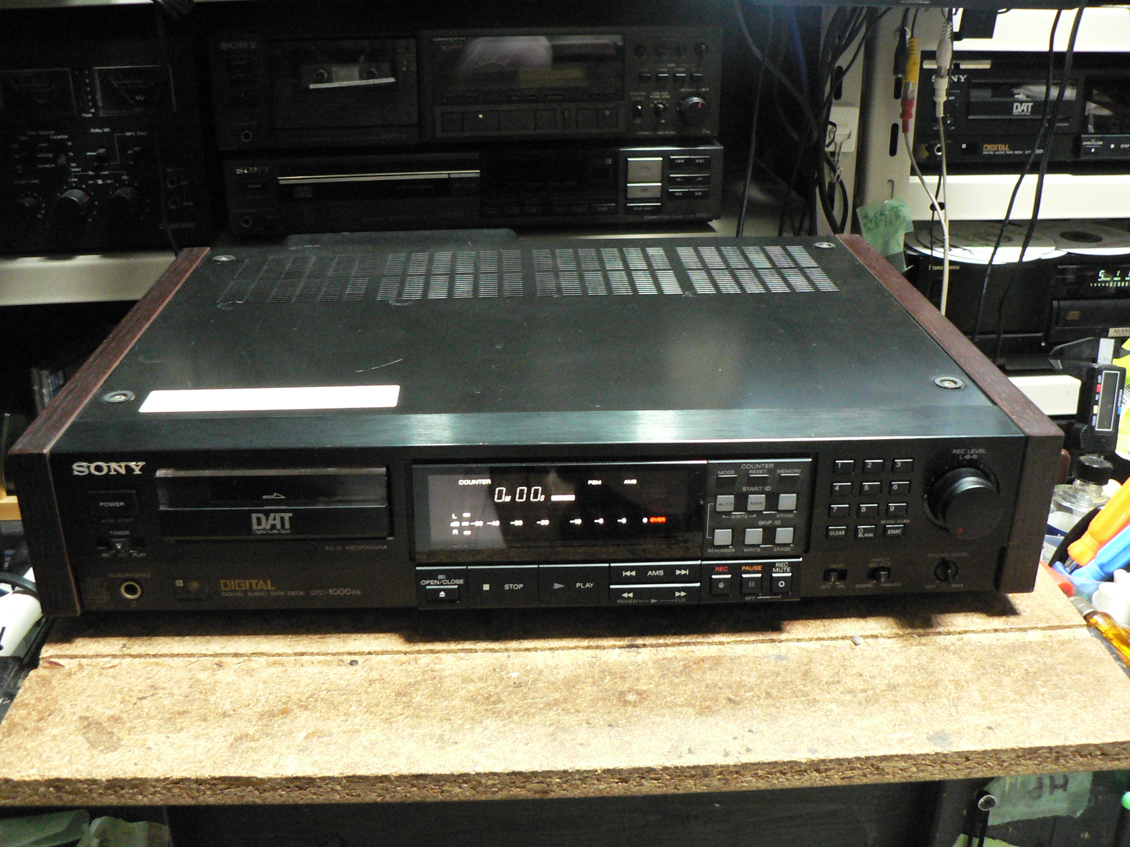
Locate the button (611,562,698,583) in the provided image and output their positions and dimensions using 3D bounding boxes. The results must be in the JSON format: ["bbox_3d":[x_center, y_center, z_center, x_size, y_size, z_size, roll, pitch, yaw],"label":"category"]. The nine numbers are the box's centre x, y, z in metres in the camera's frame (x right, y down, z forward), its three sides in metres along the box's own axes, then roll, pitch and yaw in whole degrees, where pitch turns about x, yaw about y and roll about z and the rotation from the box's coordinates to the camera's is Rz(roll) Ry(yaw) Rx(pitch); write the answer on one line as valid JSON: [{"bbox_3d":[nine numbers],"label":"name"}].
[{"bbox_3d":[0.042,0.069,0.552,0.043,0.012,0.006,-1,25,-3],"label":"button"}]

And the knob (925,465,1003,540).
[{"bbox_3d":[0.185,0.037,0.539,0.032,0.032,0.016,-1,25,-3],"label":"knob"}]

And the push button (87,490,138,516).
[{"bbox_3d":[-0.200,0.034,0.523,0.021,0.012,0.005,-1,25,-3],"label":"push button"}]

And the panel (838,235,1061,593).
[{"bbox_3d":[0.209,-0.025,0.700,0.018,0.084,0.326,-1,25,-3],"label":"panel"}]

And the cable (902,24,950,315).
[{"bbox_3d":[0.273,-0.183,0.894,0.050,0.231,0.030,0,24,0],"label":"cable"}]

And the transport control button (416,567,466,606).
[{"bbox_3d":[-0.057,0.075,0.549,0.023,0.022,0.006,-1,25,-3],"label":"transport control button"}]

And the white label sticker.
[{"bbox_3d":[-0.141,-0.012,0.567,0.119,0.001,0.026,-1,25,-3],"label":"white label sticker"}]

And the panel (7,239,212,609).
[{"bbox_3d":[-0.242,-0.016,0.676,0.018,0.084,0.326,-1,25,-3],"label":"panel"}]

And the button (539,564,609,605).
[{"bbox_3d":[0.004,0.074,0.552,0.033,0.022,0.006,-1,25,-3],"label":"button"}]

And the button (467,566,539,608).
[{"bbox_3d":[-0.029,0.075,0.550,0.033,0.022,0.006,-1,25,-3],"label":"button"}]

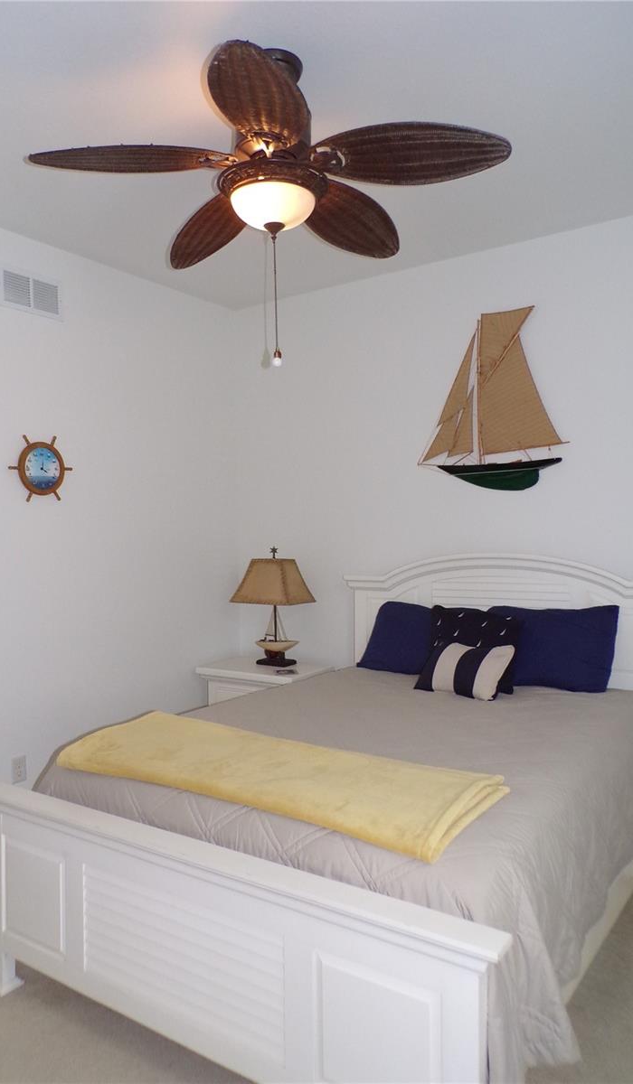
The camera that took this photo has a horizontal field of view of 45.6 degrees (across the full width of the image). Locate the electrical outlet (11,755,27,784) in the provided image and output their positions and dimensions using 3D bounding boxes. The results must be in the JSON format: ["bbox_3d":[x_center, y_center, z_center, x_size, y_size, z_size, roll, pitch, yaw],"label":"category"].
[{"bbox_3d":[-1.324,1.021,3.358,0.010,0.113,0.070,0,1,35],"label":"electrical outlet"}]

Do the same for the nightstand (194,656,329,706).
[{"bbox_3d":[-0.276,1.015,4.222,0.680,0.631,0.420,0,1,35],"label":"nightstand"}]

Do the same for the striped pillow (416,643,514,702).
[{"bbox_3d":[0.636,0.545,3.197,0.385,0.260,0.135,0,-35,40],"label":"striped pillow"}]

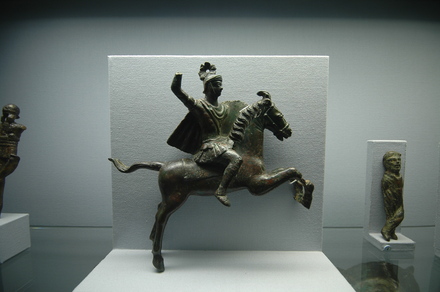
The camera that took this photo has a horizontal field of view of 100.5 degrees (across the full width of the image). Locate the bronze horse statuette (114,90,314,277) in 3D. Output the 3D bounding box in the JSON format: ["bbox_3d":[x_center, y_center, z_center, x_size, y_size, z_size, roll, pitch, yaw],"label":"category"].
[{"bbox_3d":[-0.009,0.031,0.228,0.250,0.260,0.095,0,4,0],"label":"bronze horse statuette"}]

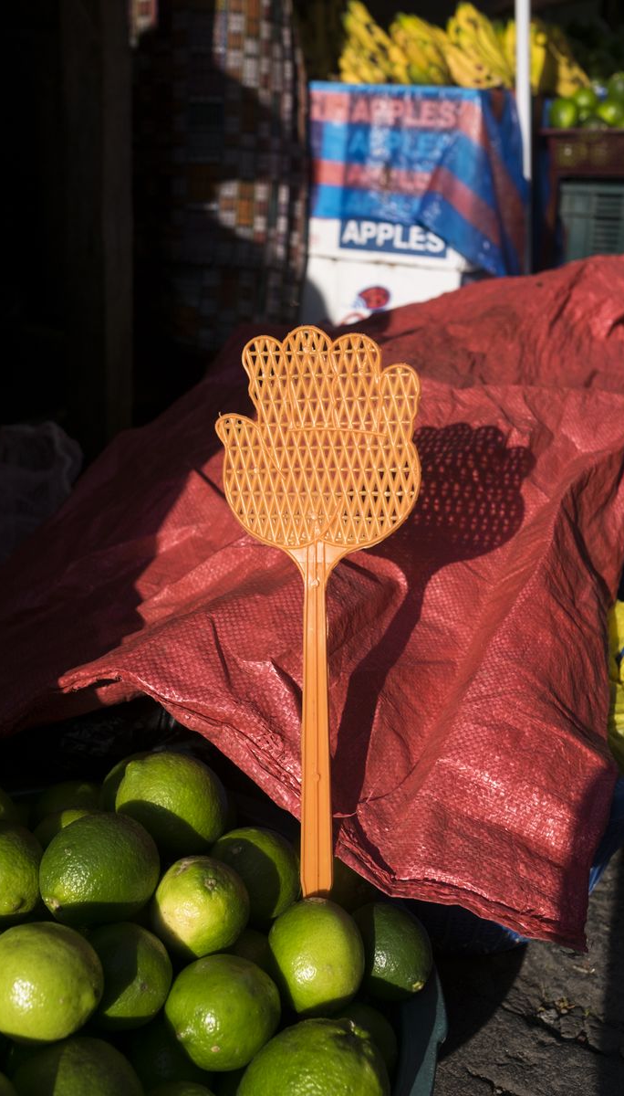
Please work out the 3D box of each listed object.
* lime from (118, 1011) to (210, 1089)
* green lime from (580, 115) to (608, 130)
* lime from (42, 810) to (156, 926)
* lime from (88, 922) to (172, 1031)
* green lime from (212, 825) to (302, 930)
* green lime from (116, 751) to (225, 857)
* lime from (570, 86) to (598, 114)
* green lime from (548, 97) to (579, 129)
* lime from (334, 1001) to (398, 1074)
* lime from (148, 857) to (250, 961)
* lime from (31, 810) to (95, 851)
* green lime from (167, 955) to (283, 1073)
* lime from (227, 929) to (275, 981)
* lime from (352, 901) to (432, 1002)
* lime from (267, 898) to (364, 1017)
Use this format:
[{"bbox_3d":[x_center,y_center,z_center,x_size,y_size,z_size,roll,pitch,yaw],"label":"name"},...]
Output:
[{"bbox_3d":[-0.077,0.281,0.592,0.058,0.058,0.058,0,24,0],"label":"lime"},{"bbox_3d":[0.502,-0.745,1.900,0.050,0.050,0.050,0,27,0],"label":"green lime"},{"bbox_3d":[-0.115,0.174,0.577,0.065,0.061,0.061,0,24,0],"label":"lime"},{"bbox_3d":[-0.097,0.215,0.535,0.051,0.052,0.051,0,27,0],"label":"lime"},{"bbox_3d":[-0.031,0.177,0.575,0.051,0.051,0.051,0,27,0],"label":"green lime"},{"bbox_3d":[-0.081,0.149,0.618,0.065,0.062,0.062,0,24,0],"label":"green lime"},{"bbox_3d":[0.497,-0.818,1.950,0.051,0.050,0.051,0,27,0],"label":"lime"},{"bbox_3d":[0.453,-0.779,1.910,0.051,0.054,0.051,0,27,0],"label":"green lime"},{"bbox_3d":[0.021,0.251,0.535,0.047,0.047,0.047,0,27,0],"label":"lime"},{"bbox_3d":[-0.061,0.196,0.582,0.055,0.057,0.056,0,24,0],"label":"lime"},{"bbox_3d":[-0.136,0.185,0.633,0.059,0.059,0.059,0,24,0],"label":"lime"},{"bbox_3d":[-0.046,0.238,0.546,0.060,0.060,0.060,0,24,0],"label":"green lime"},{"bbox_3d":[-0.034,0.248,0.618,0.058,0.058,0.058,0,24,0],"label":"lime"},{"bbox_3d":[0.039,0.208,0.550,0.047,0.047,0.053,-33,67,0],"label":"lime"},{"bbox_3d":[0.002,0.219,0.572,0.052,0.063,0.055,0,24,0],"label":"lime"}]

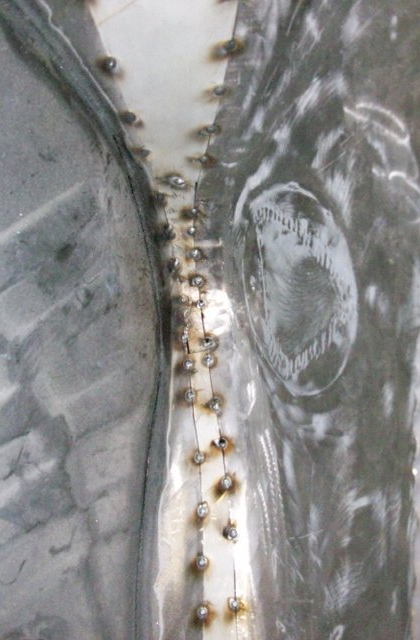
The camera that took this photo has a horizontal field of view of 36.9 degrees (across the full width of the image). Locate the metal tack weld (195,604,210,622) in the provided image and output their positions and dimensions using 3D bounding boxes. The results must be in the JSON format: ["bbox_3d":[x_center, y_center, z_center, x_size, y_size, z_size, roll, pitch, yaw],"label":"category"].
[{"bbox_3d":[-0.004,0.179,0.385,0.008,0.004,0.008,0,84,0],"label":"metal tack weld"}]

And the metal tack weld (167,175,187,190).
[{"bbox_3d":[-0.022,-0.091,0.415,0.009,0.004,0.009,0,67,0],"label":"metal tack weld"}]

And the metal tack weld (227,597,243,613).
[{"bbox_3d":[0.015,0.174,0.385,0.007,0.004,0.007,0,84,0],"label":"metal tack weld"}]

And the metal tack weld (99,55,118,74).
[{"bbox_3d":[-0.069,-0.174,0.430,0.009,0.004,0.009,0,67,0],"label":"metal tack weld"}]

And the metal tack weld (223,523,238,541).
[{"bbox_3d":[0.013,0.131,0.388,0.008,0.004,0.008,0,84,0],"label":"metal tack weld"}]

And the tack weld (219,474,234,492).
[{"bbox_3d":[0.010,0.098,0.378,0.007,0.004,0.009,0,93,0],"label":"tack weld"}]

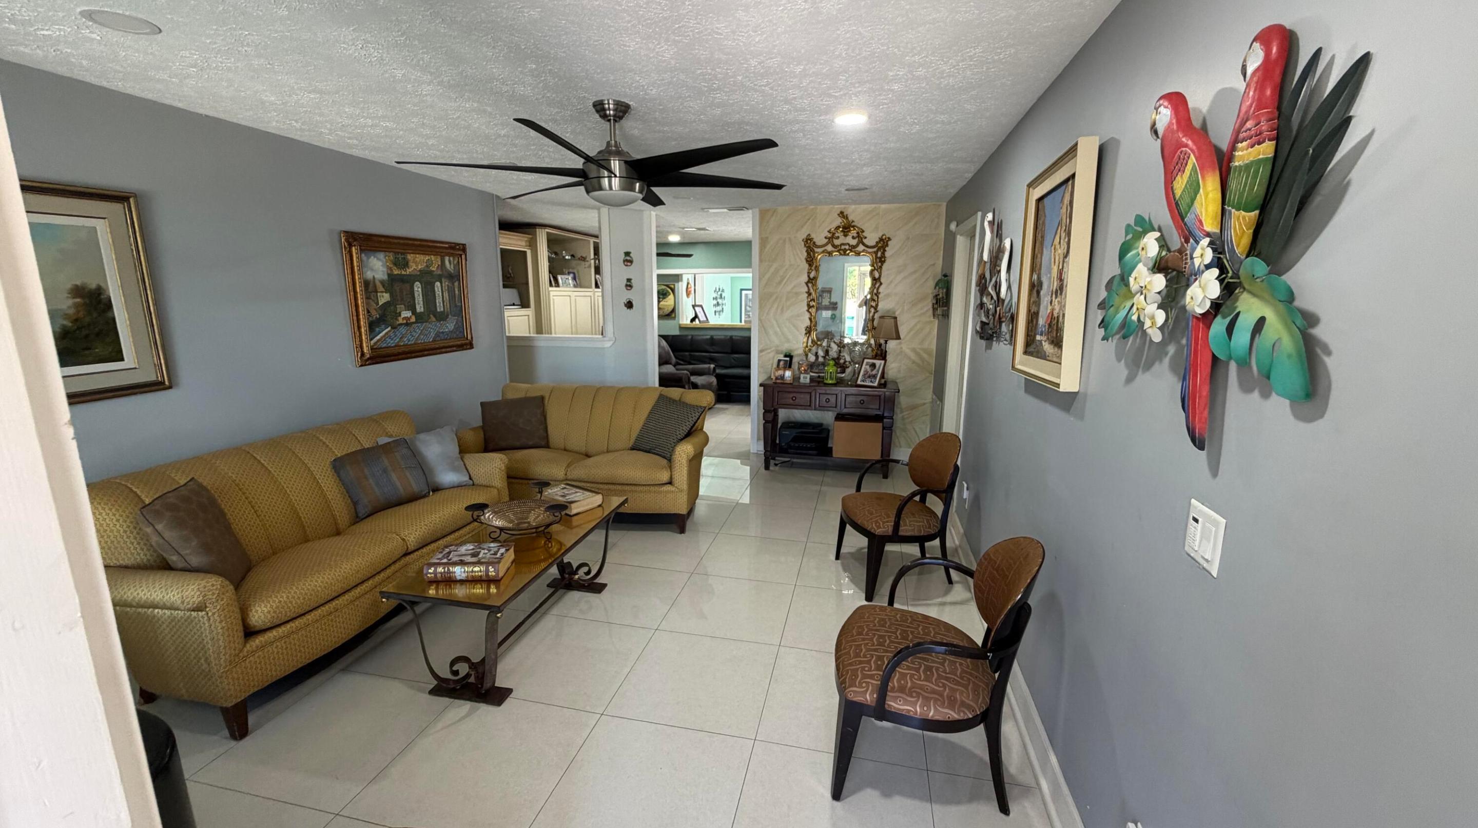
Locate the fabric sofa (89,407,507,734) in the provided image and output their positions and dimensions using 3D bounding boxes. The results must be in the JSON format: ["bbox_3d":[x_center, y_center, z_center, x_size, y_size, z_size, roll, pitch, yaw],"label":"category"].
[{"bbox_3d":[-1.997,0.588,2.949,0.944,0.847,1.730,3,12,13],"label":"fabric sofa"}]

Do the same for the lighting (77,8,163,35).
[{"bbox_3d":[-1.946,-1.224,1.887,0.188,0.018,0.188,3,12,12],"label":"lighting"}]

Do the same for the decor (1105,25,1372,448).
[{"bbox_3d":[0.876,-0.292,1.196,0.133,0.684,0.792,3,12,12],"label":"decor"}]

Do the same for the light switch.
[{"bbox_3d":[0.889,0.237,1.147,0.012,0.114,0.119,3,12,12],"label":"light switch"}]

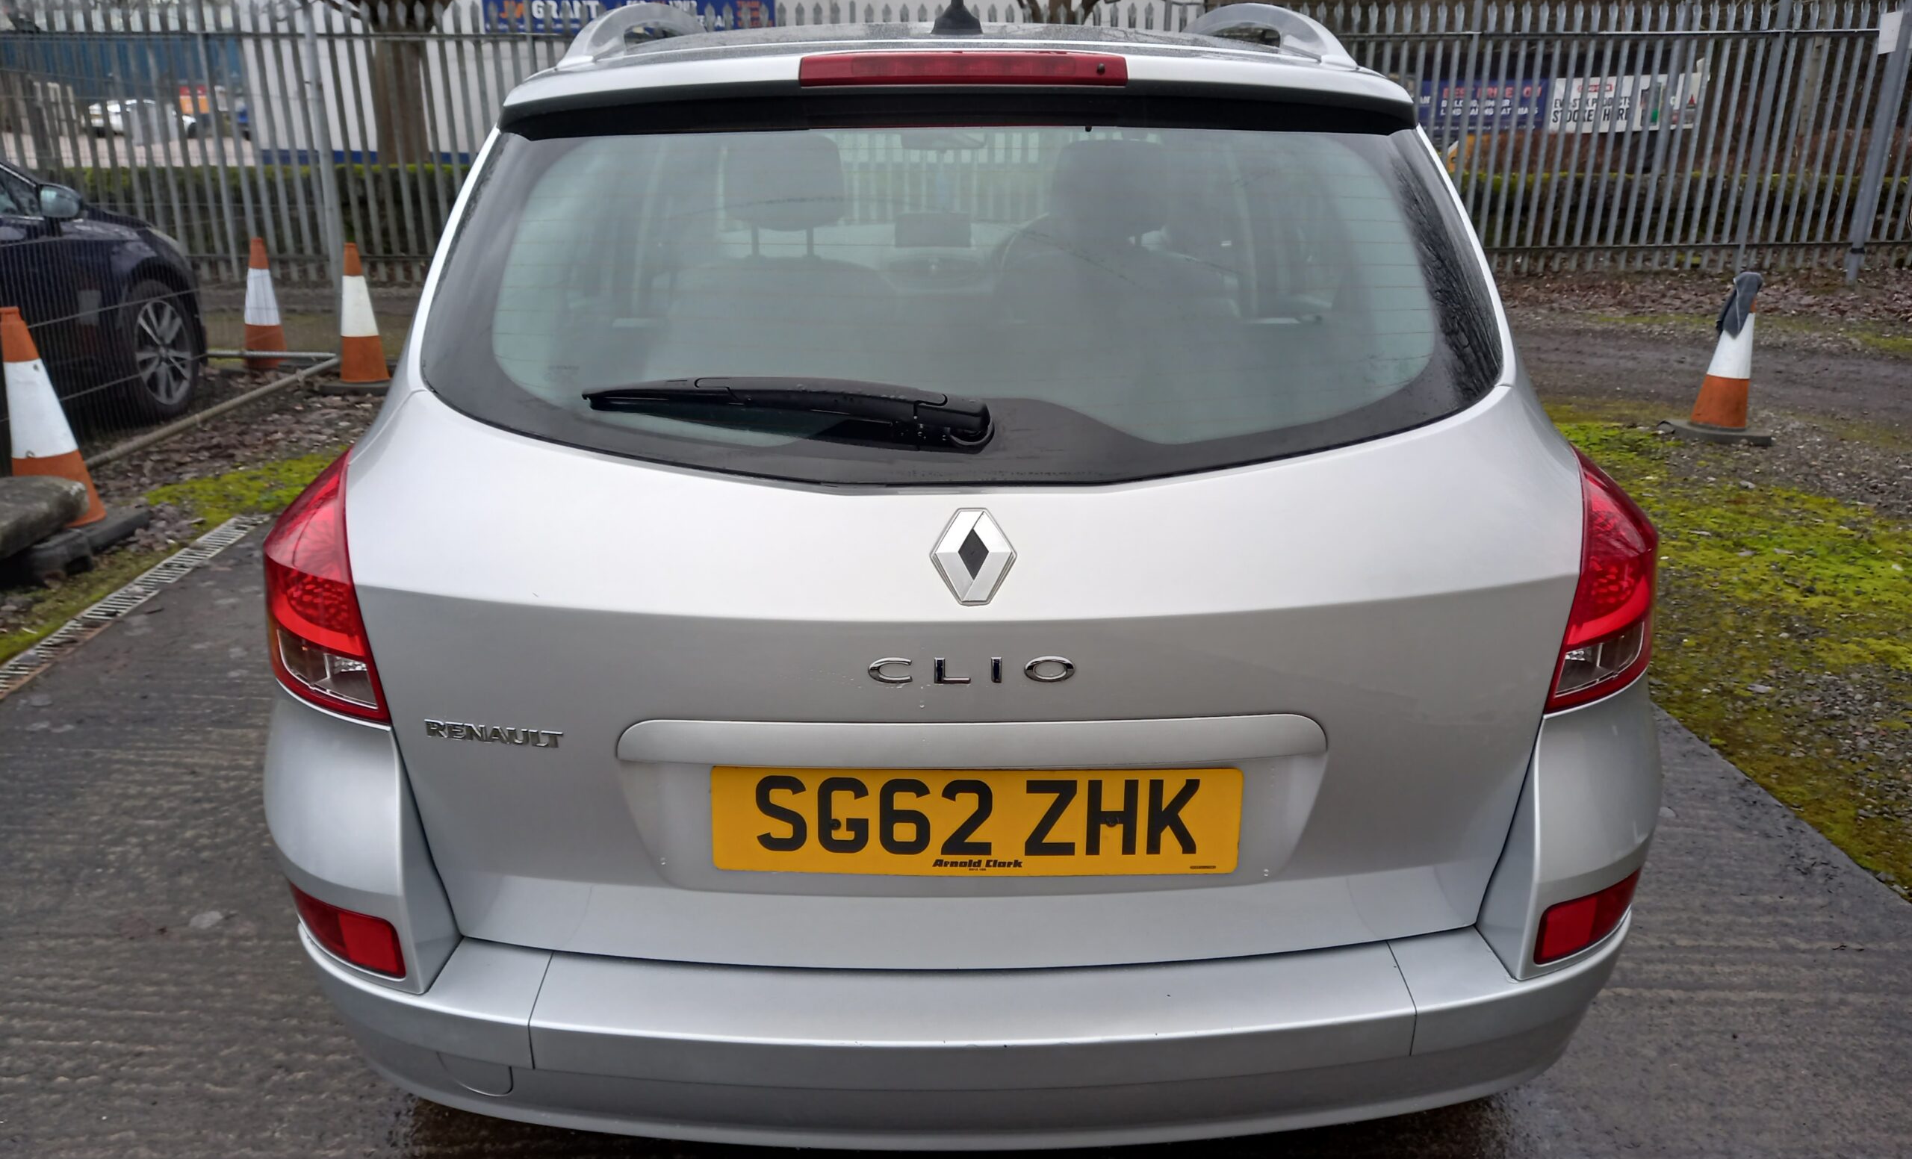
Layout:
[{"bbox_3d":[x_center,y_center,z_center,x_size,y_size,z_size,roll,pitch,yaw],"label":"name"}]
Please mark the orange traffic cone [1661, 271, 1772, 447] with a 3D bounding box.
[{"bbox_3d":[3.592,-1.029,6.376,0.420,0.745,0.420,8,21,21],"label":"orange traffic cone"}]

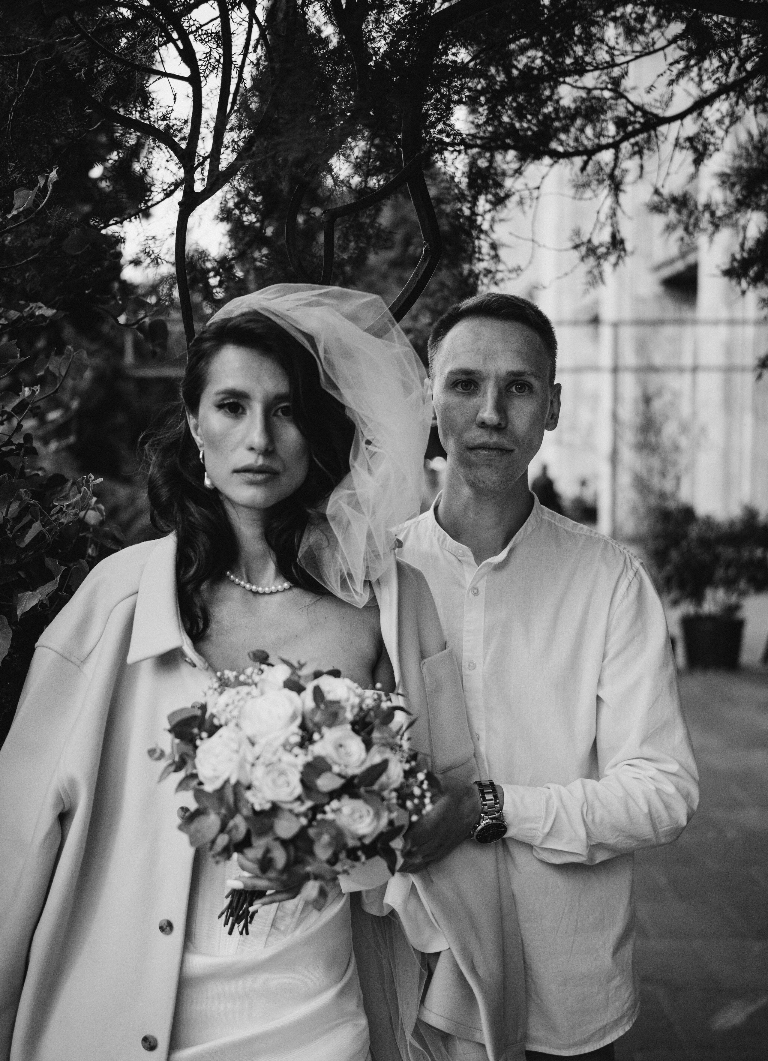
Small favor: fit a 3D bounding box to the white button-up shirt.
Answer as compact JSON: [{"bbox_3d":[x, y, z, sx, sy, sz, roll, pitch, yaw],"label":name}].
[{"bbox_3d":[0.163,0.313,1.430,0.500,0.715,0.330,0,2,12],"label":"white button-up shirt"}]

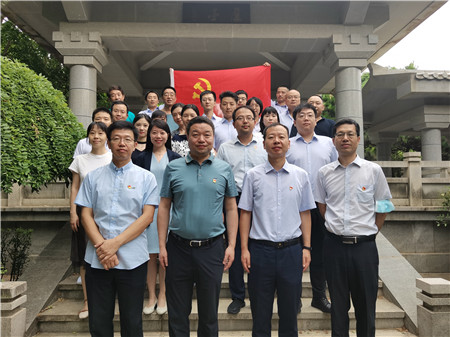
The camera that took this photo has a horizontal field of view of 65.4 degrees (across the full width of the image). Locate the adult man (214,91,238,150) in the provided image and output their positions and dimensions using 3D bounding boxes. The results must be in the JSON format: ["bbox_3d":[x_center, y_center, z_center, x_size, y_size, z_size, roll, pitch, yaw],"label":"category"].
[{"bbox_3d":[0.053,0.050,3.760,0.470,1.770,0.280,-1,-4,7],"label":"adult man"}]

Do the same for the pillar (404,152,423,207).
[{"bbox_3d":[2.640,0.154,4.920,0.163,0.750,0.163,0,-4,-2],"label":"pillar"}]

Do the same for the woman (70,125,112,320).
[{"bbox_3d":[-1.070,0.391,2.920,0.450,1.590,0.290,0,-4,-9],"label":"woman"}]

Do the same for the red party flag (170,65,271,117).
[{"bbox_3d":[-0.067,-1.010,5.150,1.460,0.980,0.080,0,-4,2],"label":"red party flag"}]

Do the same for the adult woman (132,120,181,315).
[{"bbox_3d":[-0.573,0.382,2.980,0.450,1.610,0.280,0,-4,-7],"label":"adult woman"}]

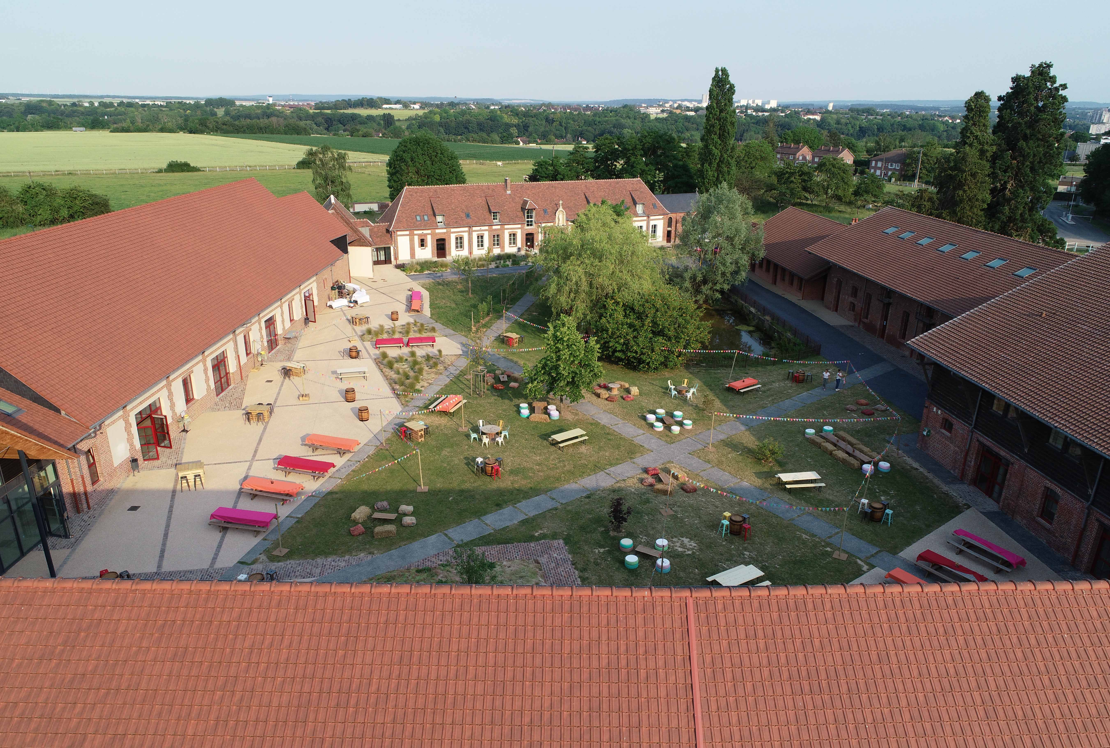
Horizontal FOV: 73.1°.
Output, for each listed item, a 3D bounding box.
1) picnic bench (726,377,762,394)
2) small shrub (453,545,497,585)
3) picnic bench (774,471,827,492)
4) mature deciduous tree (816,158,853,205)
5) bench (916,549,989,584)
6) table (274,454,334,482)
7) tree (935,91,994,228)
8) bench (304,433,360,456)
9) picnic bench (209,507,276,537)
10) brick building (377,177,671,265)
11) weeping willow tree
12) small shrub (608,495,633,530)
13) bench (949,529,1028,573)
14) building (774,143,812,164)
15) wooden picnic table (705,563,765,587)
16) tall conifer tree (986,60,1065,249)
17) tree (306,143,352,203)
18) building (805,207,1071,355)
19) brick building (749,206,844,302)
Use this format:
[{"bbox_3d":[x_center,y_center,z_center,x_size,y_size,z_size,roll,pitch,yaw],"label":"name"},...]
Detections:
[{"bbox_3d":[14.076,0.995,55.883,2.250,0.770,1.620,-14,25,-34],"label":"picnic bench"},{"bbox_3d":[-3.439,8.578,32.425,1.800,1.700,1.700,-2,21,-7],"label":"small shrub"},{"bbox_3d":[13.777,6.082,42.104,2.250,0.770,1.580,-3,21,-9],"label":"picnic bench"},{"bbox_3d":[56.789,-39.236,152.745,7.600,9.700,7.600,8,21,19],"label":"mature deciduous tree"},{"bbox_3d":[18.306,9.211,34.249,1.620,0.770,2.950,-14,25,-33],"label":"bench"},{"bbox_3d":[-14.334,5.493,43.243,3.170,0.770,1.410,6,21,15],"label":"table"},{"bbox_3d":[58.100,-28.524,106.588,7.500,21.900,7.500,11,23,26],"label":"tree"},{"bbox_3d":[-13.680,4.418,46.165,3.170,0.770,1.380,6,21,15],"label":"bench"},{"bbox_3d":[-15.679,7.474,37.857,3.170,0.770,1.410,4,21,11],"label":"picnic bench"},{"bbox_3d":[-3.734,-23.599,109.533,42.700,9.700,9.300,-8,22,-22],"label":"brick building"},{"bbox_3d":[4.158,-9.786,69.094,11.300,12.000,11.000,2,20,3],"label":"weeping willow tree"},{"bbox_3d":[3.268,7.031,37.517,1.280,2.050,1.200,0,20,0],"label":"small shrub"},{"bbox_3d":[19.985,8.313,34.724,1.450,0.770,3.000,-12,23,-29],"label":"bench"},{"bbox_3d":[75.030,-67.852,233.061,8.000,7.900,8.800,-12,24,-30],"label":"building"},{"bbox_3d":[7.933,9.116,32.463,2.120,0.750,1.600,-11,23,-27],"label":"wooden picnic table"},{"bbox_3d":[59.410,-25.937,94.674,9.200,24.929,9.200,0,20,0],"label":"tall conifer tree"},{"bbox_3d":[-37.399,-31.164,123.988,7.500,13.300,7.300,-5,21,-15],"label":"tree"},{"bbox_3d":[38.948,-8.370,69.387,18.190,9.650,32.900,-2,20,-6],"label":"building"},{"bbox_3d":[31.859,-14.576,87.783,14.600,6.800,21.200,-3,21,-8],"label":"brick building"}]

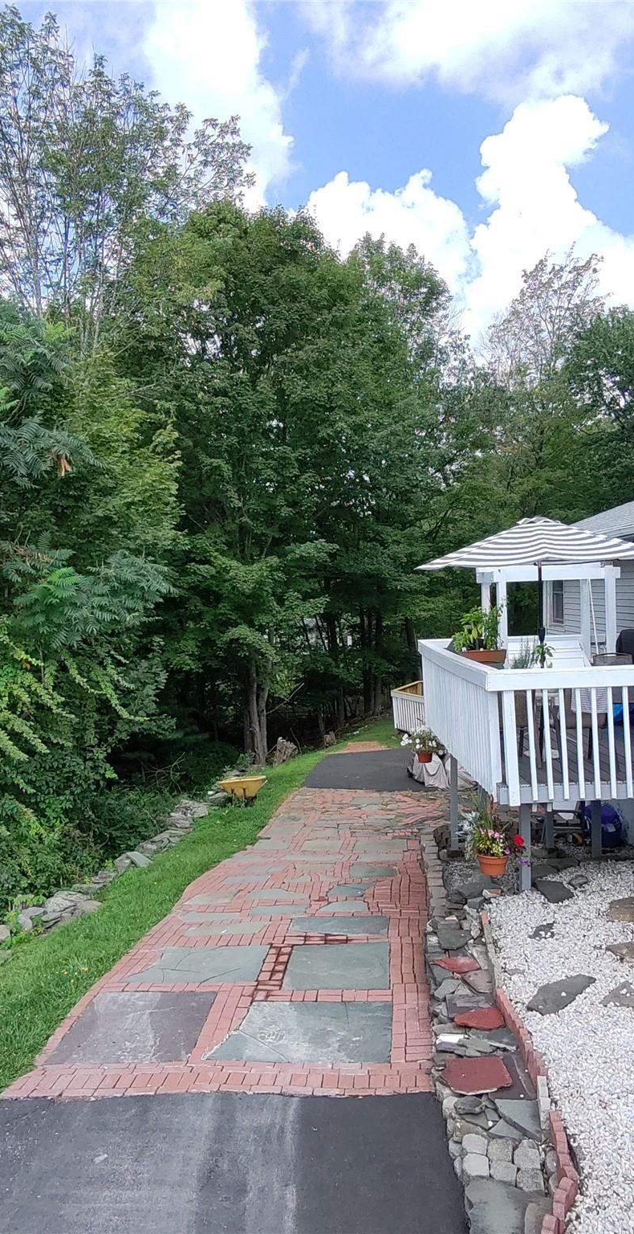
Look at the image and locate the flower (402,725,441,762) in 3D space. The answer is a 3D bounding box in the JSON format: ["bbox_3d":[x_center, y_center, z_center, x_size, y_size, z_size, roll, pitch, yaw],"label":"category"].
[{"bbox_3d":[1.940,2.390,12.500,0.660,0.680,0.640,-1,2,0],"label":"flower"}]

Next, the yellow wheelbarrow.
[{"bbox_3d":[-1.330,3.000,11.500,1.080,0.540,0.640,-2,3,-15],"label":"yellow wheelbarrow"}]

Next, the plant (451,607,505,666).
[{"bbox_3d":[1.910,0.230,7.950,0.600,0.690,0.360,-1,2,0],"label":"plant"}]

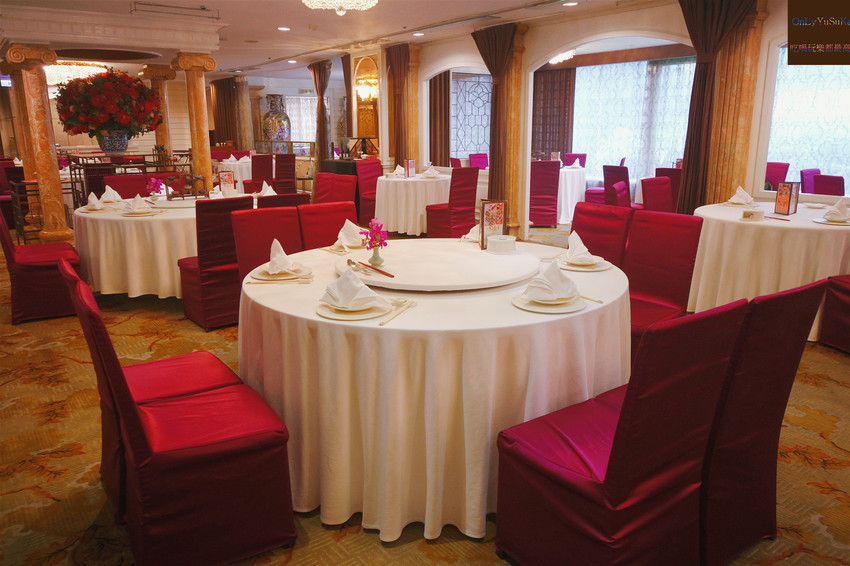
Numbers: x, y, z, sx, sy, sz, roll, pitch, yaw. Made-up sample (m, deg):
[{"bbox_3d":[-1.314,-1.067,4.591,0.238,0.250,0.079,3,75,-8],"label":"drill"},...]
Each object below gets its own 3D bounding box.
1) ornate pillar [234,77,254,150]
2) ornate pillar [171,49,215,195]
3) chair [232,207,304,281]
[{"bbox_3d":[-3.611,-2.903,12.868,0.320,2.500,0.320,-5,14,-18],"label":"ornate pillar"},{"bbox_3d":[-3.453,-2.199,9.897,0.512,2.573,0.512,-10,17,-35],"label":"ornate pillar"},{"bbox_3d":[-0.837,0.045,3.931,0.448,0.959,0.538,-11,17,-36],"label":"chair"}]

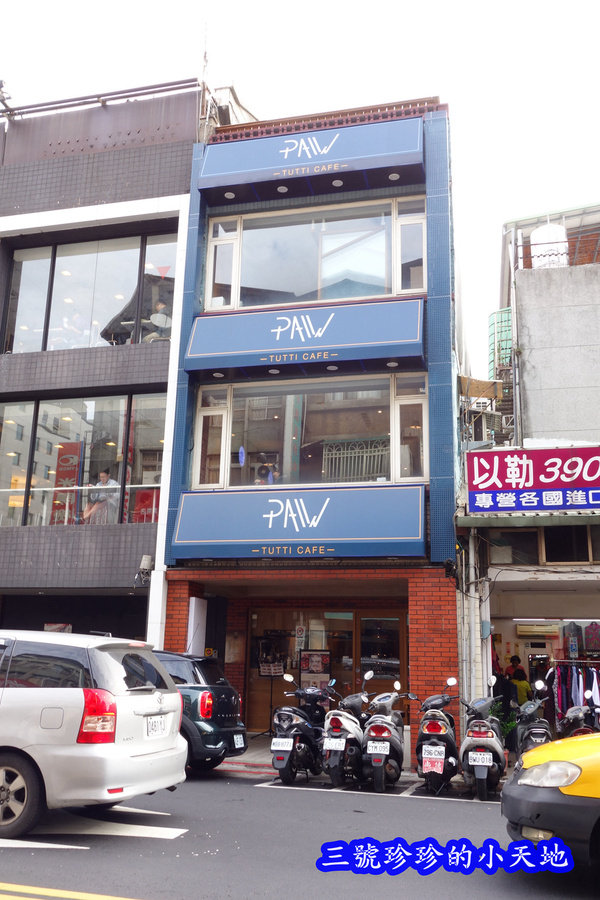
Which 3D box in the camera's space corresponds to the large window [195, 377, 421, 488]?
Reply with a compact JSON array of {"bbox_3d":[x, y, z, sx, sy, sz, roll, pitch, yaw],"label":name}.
[{"bbox_3d":[0.145,-0.287,13.425,3.900,1.810,0.140,-2,-14,14],"label":"large window"}]

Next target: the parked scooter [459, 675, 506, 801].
[{"bbox_3d":[2.233,3.466,10.007,0.640,1.290,1.800,-3,-15,17],"label":"parked scooter"}]

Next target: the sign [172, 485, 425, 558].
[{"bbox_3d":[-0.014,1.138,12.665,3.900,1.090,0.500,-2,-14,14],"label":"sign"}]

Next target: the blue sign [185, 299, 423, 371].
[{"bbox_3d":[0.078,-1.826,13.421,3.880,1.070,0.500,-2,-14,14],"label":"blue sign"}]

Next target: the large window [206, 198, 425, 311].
[{"bbox_3d":[0.225,-3.362,14.192,3.900,1.810,0.140,-2,-14,14],"label":"large window"}]

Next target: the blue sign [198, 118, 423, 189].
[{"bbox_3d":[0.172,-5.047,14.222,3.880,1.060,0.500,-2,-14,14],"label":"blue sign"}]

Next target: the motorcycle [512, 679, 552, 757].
[{"bbox_3d":[2.819,3.445,9.860,0.600,1.280,1.750,-1,-14,11],"label":"motorcycle"}]

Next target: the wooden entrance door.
[{"bbox_3d":[1.499,4.167,15.434,0.990,2.270,0.100,-2,-14,14],"label":"wooden entrance door"}]

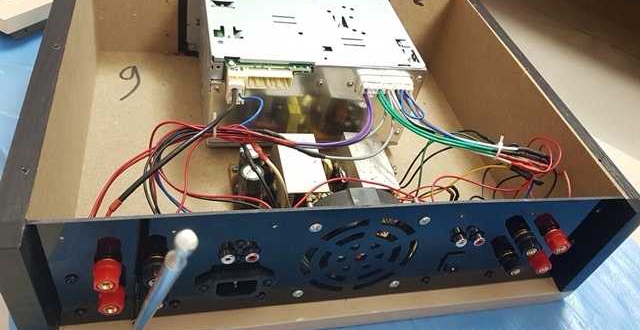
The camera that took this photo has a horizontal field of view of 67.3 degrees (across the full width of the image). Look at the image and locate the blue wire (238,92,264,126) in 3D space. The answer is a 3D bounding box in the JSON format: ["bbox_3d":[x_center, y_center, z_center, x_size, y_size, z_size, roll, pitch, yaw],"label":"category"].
[{"bbox_3d":[-0.053,-0.045,0.370,0.018,0.024,0.019,-1,46,-17],"label":"blue wire"}]

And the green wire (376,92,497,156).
[{"bbox_3d":[0.098,-0.032,0.400,0.115,0.028,0.020,19,44,3],"label":"green wire"}]

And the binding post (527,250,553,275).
[{"bbox_3d":[0.148,0.062,0.330,0.013,0.013,0.024,-1,46,-17],"label":"binding post"}]

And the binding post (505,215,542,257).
[{"bbox_3d":[0.141,0.049,0.334,0.014,0.014,0.028,-1,46,-17],"label":"binding post"}]

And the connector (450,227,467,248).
[{"bbox_3d":[0.087,0.045,0.302,0.010,0.010,0.012,-1,46,-17],"label":"connector"}]

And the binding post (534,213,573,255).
[{"bbox_3d":[0.166,0.050,0.342,0.014,0.014,0.028,-1,46,-17],"label":"binding post"}]

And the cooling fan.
[{"bbox_3d":[0.023,0.052,0.316,0.079,0.079,0.025,-1,46,-17],"label":"cooling fan"}]

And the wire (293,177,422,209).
[{"bbox_3d":[0.027,0.019,0.316,0.095,0.019,0.015,-1,46,-17],"label":"wire"}]

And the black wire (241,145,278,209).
[{"bbox_3d":[-0.044,0.007,0.336,0.009,0.022,0.050,-23,55,-33],"label":"black wire"}]

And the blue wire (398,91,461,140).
[{"bbox_3d":[0.093,-0.041,0.409,0.063,0.021,0.020,27,45,12],"label":"blue wire"}]

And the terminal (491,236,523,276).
[{"bbox_3d":[0.125,0.061,0.322,0.013,0.013,0.026,-1,46,-17],"label":"terminal"}]

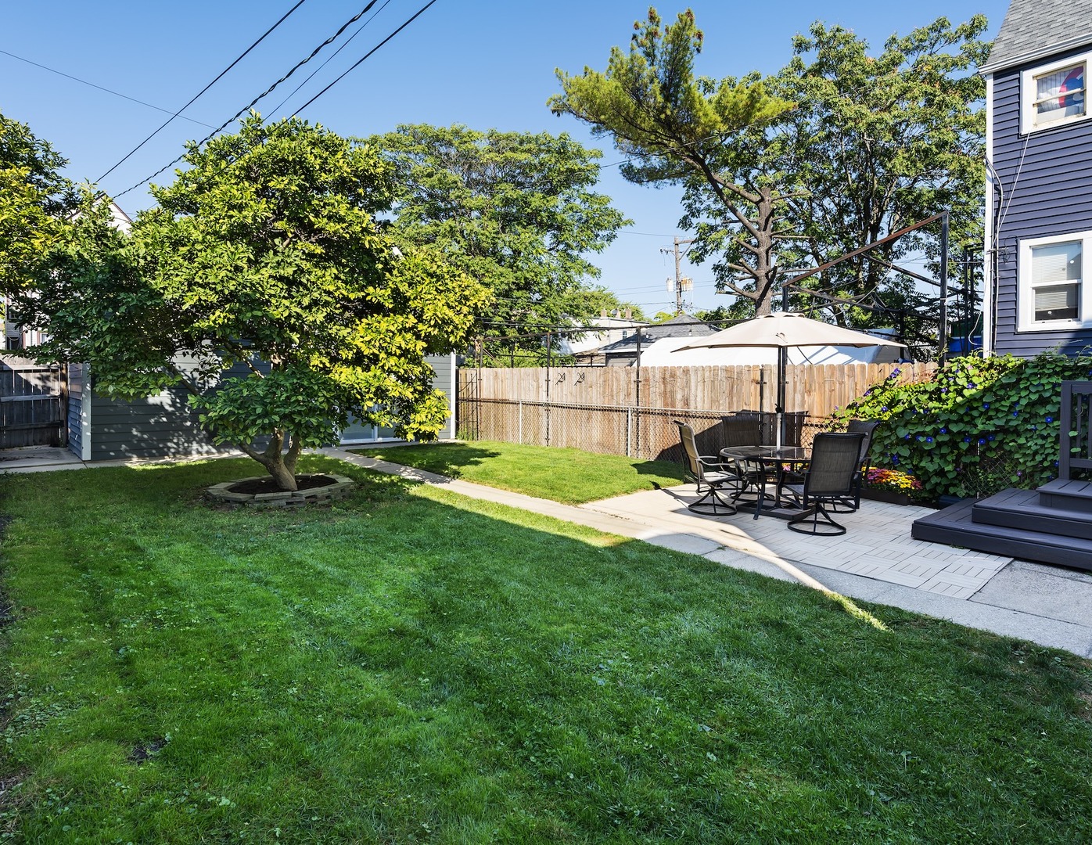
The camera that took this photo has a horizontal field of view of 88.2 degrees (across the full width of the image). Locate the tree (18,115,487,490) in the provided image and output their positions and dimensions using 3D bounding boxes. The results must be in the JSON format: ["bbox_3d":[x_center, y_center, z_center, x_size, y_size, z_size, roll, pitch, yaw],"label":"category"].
[{"bbox_3d":[-3.550,-1.550,7.700,5.400,5.100,5.200,0,3,0],"label":"tree"}]

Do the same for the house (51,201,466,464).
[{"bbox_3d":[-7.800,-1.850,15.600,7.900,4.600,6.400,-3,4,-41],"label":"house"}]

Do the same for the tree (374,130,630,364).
[{"bbox_3d":[-1.600,-4.800,19.500,9.200,10.300,8.500,0,3,0],"label":"tree"}]

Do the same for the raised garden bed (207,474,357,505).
[{"bbox_3d":[-3.580,0.910,7.750,1.750,0.170,1.800,0,3,0],"label":"raised garden bed"}]

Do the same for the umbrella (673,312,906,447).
[{"bbox_3d":[2.900,-0.160,6.950,2.650,2.400,2.650,0,3,0],"label":"umbrella"}]

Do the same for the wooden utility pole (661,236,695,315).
[{"bbox_3d":[8.400,-6.400,35.500,2.000,10.800,0.700,1,3,13],"label":"wooden utility pole"}]

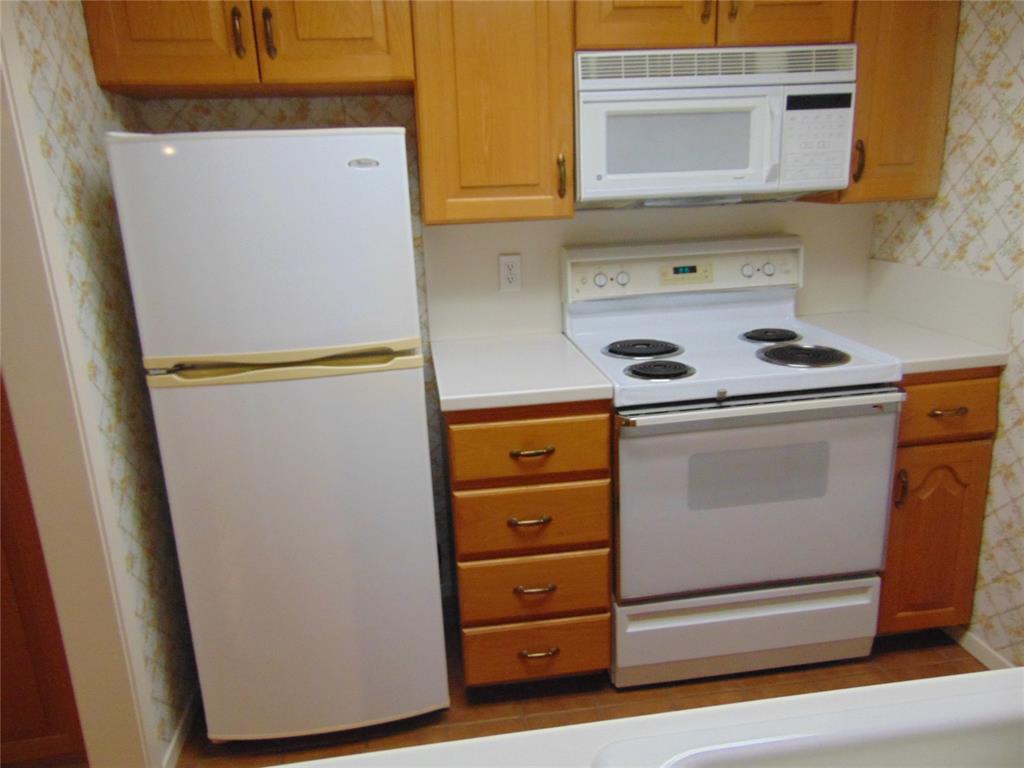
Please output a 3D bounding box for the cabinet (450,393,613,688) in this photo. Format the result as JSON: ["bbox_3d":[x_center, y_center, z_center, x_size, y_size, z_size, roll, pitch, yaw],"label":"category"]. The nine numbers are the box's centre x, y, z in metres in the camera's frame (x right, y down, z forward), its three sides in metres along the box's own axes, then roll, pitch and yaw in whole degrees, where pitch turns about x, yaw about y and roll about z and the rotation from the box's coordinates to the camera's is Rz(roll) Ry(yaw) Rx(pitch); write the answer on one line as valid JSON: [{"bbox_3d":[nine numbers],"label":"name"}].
[{"bbox_3d":[0.021,0.352,2.207,0.407,0.792,0.630,-5,16,-6],"label":"cabinet"}]

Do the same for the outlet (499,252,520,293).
[{"bbox_3d":[-0.003,-0.350,2.335,0.071,0.115,0.012,-5,16,-6],"label":"outlet"}]

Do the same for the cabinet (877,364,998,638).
[{"bbox_3d":[1.129,0.264,2.331,0.291,0.792,0.630,-5,16,-6],"label":"cabinet"}]

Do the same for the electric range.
[{"bbox_3d":[0.601,0.196,2.218,0.760,1.183,0.675,-5,16,-6],"label":"electric range"}]

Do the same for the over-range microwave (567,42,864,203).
[{"bbox_3d":[0.537,-0.728,2.134,0.760,0.391,0.335,-5,16,-6],"label":"over-range microwave"}]

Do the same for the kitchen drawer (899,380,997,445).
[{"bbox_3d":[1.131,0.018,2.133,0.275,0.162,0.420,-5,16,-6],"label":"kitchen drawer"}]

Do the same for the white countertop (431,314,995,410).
[{"bbox_3d":[0.524,-0.087,2.153,1.482,0.039,0.632,-5,16,-6],"label":"white countertop"}]

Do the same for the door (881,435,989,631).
[{"bbox_3d":[1.193,0.444,2.113,0.287,0.590,0.022,-4,16,-7],"label":"door"}]

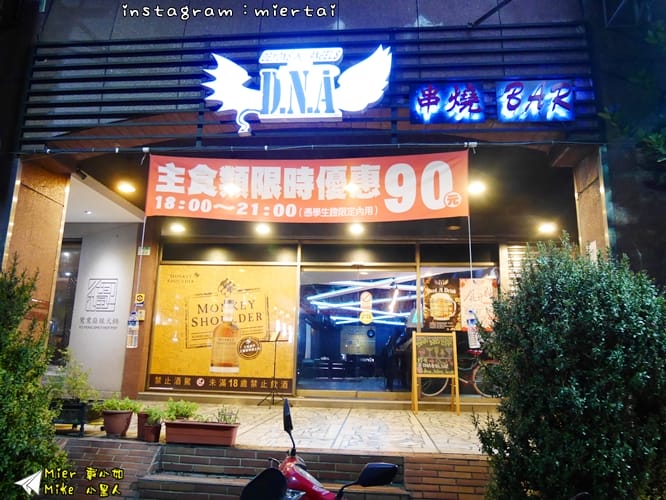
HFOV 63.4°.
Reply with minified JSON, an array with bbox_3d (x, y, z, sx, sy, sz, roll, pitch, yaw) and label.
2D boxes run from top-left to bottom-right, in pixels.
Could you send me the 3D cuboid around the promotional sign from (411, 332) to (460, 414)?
[{"bbox_3d":[1.536,1.857,8.172,0.660,1.202,0.420,0,-12,5],"label":"promotional sign"}]

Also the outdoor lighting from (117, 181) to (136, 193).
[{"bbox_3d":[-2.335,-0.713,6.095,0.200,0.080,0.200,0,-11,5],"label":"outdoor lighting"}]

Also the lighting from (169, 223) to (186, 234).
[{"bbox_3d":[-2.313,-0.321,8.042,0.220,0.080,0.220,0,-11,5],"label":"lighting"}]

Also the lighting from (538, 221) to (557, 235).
[{"bbox_3d":[3.314,-0.332,8.325,0.220,0.080,0.220,0,-12,5],"label":"lighting"}]

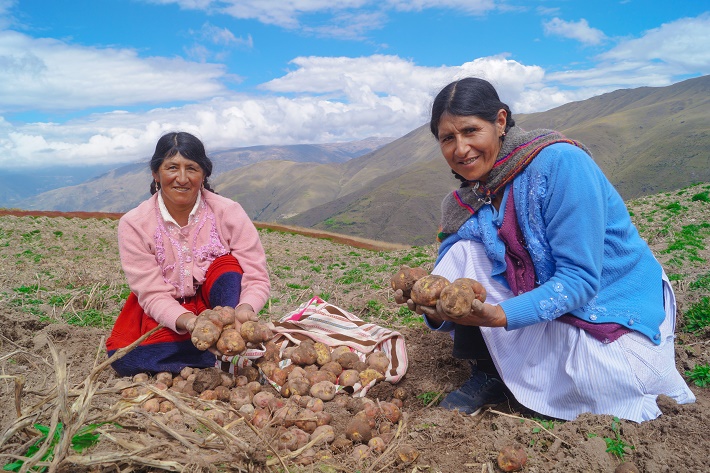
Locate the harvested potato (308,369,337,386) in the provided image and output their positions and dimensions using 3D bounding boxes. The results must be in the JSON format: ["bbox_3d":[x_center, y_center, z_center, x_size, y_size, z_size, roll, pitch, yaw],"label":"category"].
[{"bbox_3d":[-0.092,0.403,1.500,0.077,0.058,0.060,0,3,0],"label":"harvested potato"}]

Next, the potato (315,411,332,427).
[{"bbox_3d":[-0.079,0.453,1.320,0.045,0.038,0.045,-1,8,-4],"label":"potato"}]

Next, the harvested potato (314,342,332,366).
[{"bbox_3d":[-0.094,0.343,1.545,0.055,0.070,0.058,0,8,0],"label":"harvested potato"}]

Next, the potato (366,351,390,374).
[{"bbox_3d":[0.068,0.368,1.550,0.066,0.060,0.062,0,8,3],"label":"potato"}]

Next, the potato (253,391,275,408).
[{"bbox_3d":[-0.237,0.423,1.380,0.056,0.046,0.050,0,3,0],"label":"potato"}]

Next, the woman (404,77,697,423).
[{"bbox_3d":[0.505,0.036,1.375,0.690,0.860,0.515,-5,9,-33],"label":"woman"}]

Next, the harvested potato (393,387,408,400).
[{"bbox_3d":[0.128,0.437,1.480,0.038,0.035,0.038,1,8,5],"label":"harvested potato"}]

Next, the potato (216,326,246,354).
[{"bbox_3d":[-0.325,0.276,1.401,0.075,0.068,0.071,0,8,0],"label":"potato"}]

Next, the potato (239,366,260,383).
[{"bbox_3d":[-0.302,0.395,1.524,0.063,0.054,0.057,0,8,0],"label":"potato"}]

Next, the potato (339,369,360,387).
[{"bbox_3d":[-0.015,0.389,1.463,0.060,0.051,0.056,0,8,0],"label":"potato"}]

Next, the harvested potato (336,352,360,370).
[{"bbox_3d":[-0.020,0.359,1.524,0.069,0.054,0.060,0,8,0],"label":"harvested potato"}]

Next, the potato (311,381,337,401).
[{"bbox_3d":[-0.081,0.398,1.375,0.067,0.052,0.057,0,8,0],"label":"potato"}]

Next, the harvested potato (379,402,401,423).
[{"bbox_3d":[0.085,0.432,1.308,0.057,0.050,0.054,0,8,0],"label":"harvested potato"}]

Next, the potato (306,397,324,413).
[{"bbox_3d":[-0.101,0.434,1.370,0.044,0.038,0.043,-1,8,-4],"label":"potato"}]

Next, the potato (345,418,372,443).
[{"bbox_3d":[0.008,0.443,1.215,0.064,0.057,0.059,0,8,0],"label":"potato"}]

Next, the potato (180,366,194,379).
[{"bbox_3d":[-0.510,0.414,1.620,0.042,0.037,0.040,0,3,0],"label":"potato"}]

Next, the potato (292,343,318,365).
[{"bbox_3d":[-0.148,0.343,1.560,0.080,0.062,0.065,0,3,0],"label":"potato"}]

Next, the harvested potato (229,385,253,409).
[{"bbox_3d":[-0.295,0.420,1.380,0.062,0.059,0.058,0,3,0],"label":"harvested potato"}]

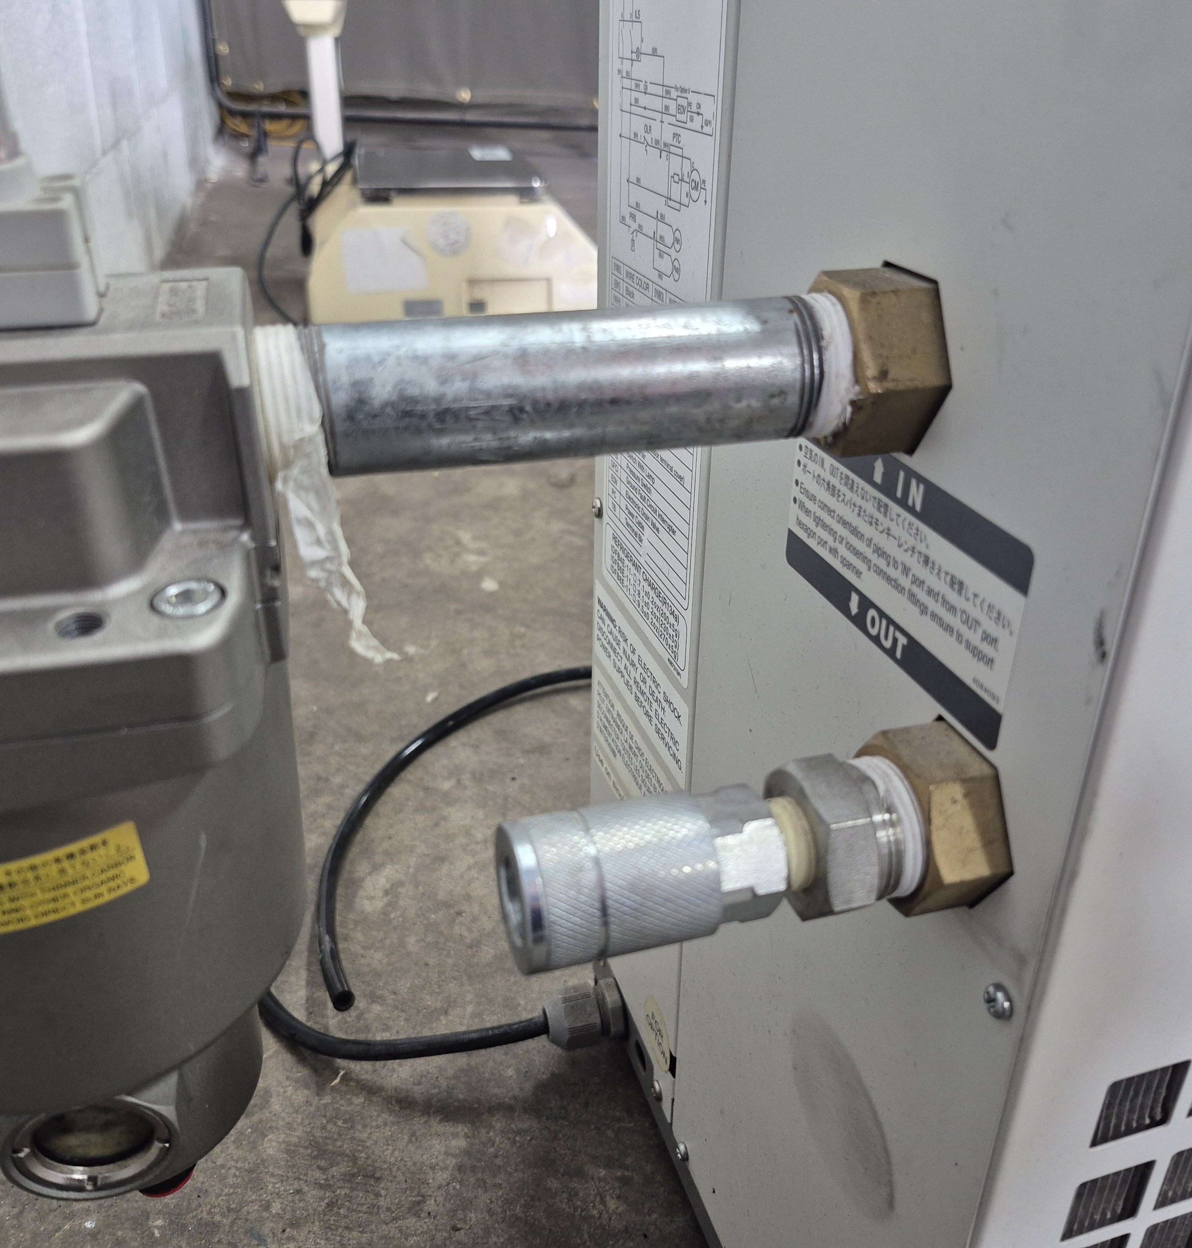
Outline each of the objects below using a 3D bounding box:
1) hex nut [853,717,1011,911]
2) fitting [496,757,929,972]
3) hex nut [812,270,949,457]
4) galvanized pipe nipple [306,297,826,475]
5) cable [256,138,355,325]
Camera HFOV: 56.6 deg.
[{"bbox_3d":[0.066,0.039,0.223,0.017,0.032,0.037,-7,28,-14],"label":"hex nut"},{"bbox_3d":[0.023,0.045,0.210,0.080,0.032,0.032,-7,28,-16],"label":"fitting"},{"bbox_3d":[0.054,-0.052,0.222,0.018,0.032,0.037,-7,28,-14],"label":"hex nut"},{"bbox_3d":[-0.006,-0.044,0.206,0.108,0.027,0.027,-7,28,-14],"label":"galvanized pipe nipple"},{"bbox_3d":[-0.441,-0.596,1.680,0.150,0.260,0.130,0,29,0],"label":"cable"}]

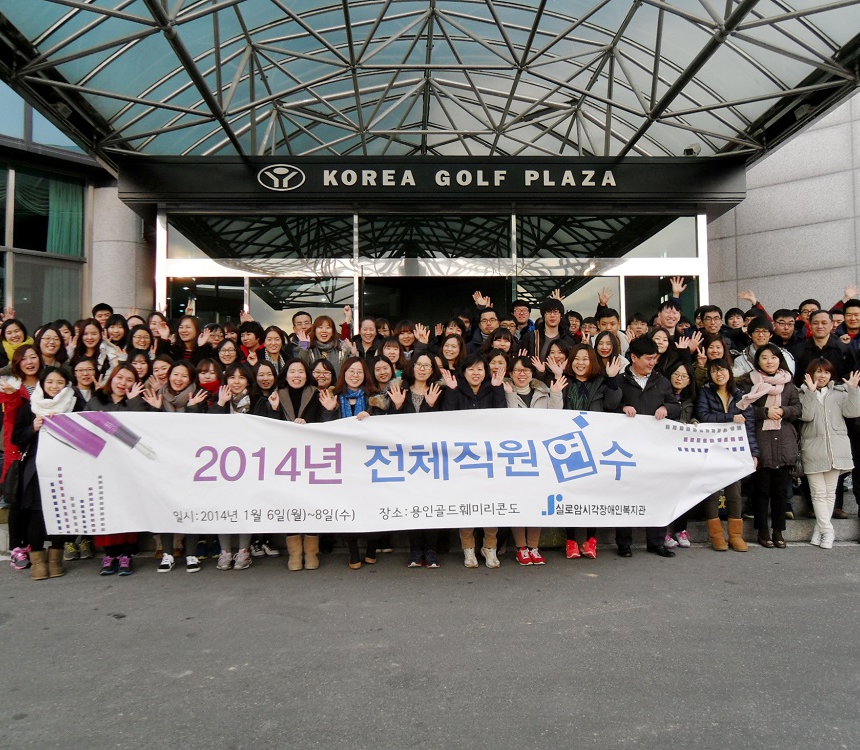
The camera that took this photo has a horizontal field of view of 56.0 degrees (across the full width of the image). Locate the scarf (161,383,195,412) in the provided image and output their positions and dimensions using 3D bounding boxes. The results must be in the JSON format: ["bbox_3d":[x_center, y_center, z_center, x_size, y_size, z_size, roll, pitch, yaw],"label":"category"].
[{"bbox_3d":[-1.913,0.178,6.130,0.290,0.270,0.260,0,-3,-13],"label":"scarf"}]

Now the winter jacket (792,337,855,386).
[{"bbox_3d":[3.381,0.021,6.950,0.500,0.680,0.300,-1,-3,14],"label":"winter jacket"}]

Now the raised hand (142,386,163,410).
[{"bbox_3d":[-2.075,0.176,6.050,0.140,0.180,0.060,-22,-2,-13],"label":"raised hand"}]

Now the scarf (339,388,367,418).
[{"bbox_3d":[-0.589,0.228,6.150,0.210,0.270,0.180,0,-3,-5],"label":"scarf"}]

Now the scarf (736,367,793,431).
[{"bbox_3d":[2.767,0.207,6.700,0.430,0.500,0.250,-1,-3,18],"label":"scarf"}]

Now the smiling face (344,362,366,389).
[{"bbox_3d":[-0.577,0.000,6.240,0.155,0.200,0.150,2,-3,-5],"label":"smiling face"}]

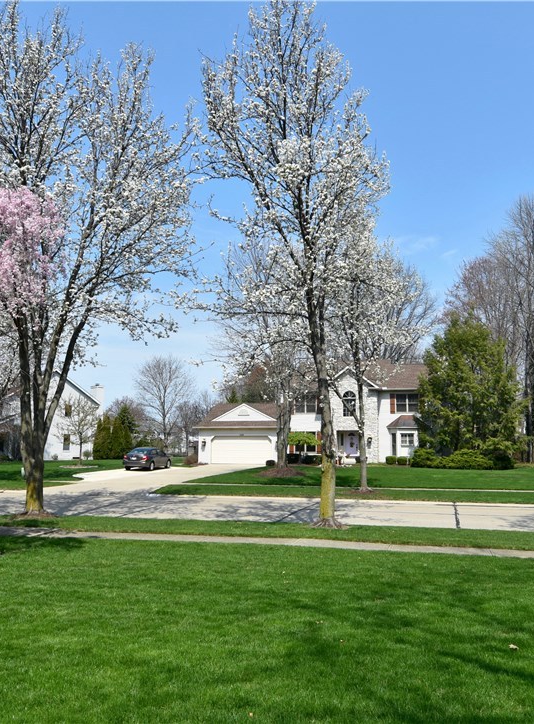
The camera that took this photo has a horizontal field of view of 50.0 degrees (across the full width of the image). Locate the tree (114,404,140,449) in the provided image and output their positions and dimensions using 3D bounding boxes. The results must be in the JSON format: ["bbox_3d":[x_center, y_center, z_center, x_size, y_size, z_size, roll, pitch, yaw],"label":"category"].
[{"bbox_3d":[-13.582,6.699,55.601,2.700,5.145,2.700,2,-8,-14],"label":"tree"}]

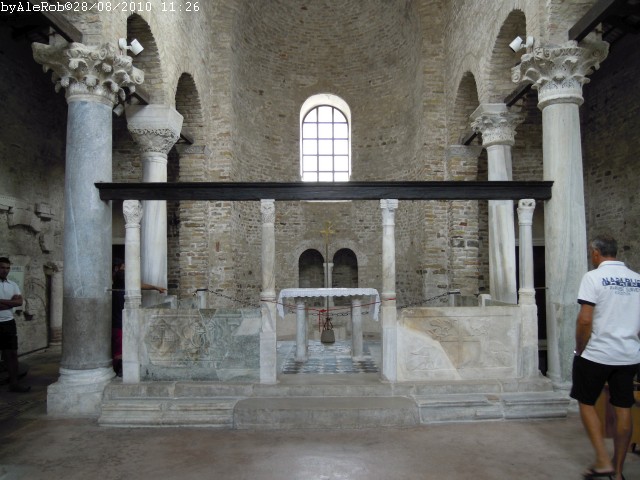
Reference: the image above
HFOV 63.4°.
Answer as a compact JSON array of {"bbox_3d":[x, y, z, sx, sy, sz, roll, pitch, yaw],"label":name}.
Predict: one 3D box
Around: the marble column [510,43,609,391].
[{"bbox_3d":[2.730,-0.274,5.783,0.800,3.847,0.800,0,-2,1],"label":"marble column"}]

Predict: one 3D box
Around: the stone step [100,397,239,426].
[{"bbox_3d":[-1.482,1.736,5.213,1.341,0.220,0.320,0,-2,1],"label":"stone step"}]

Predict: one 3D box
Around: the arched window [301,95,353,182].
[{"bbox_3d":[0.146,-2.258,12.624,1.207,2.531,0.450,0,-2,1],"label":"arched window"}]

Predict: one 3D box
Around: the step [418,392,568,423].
[{"bbox_3d":[1.768,1.748,5.415,1.541,0.212,0.395,0,-2,0],"label":"step"}]

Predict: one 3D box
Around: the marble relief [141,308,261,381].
[{"bbox_3d":[-1.280,1.123,5.546,1.275,0.781,0.109,0,-2,0],"label":"marble relief"}]

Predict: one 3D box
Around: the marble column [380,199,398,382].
[{"bbox_3d":[0.748,0.525,5.505,0.190,1.929,0.190,0,-2,1],"label":"marble column"}]

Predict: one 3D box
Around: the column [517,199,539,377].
[{"bbox_3d":[2.251,0.520,5.617,0.193,1.922,0.188,0,-2,0],"label":"column"}]

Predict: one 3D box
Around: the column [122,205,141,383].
[{"bbox_3d":[-2.018,0.539,5.538,0.190,1.930,0.190,0,-2,1],"label":"column"}]

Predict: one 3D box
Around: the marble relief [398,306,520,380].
[{"bbox_3d":[1.455,1.106,5.493,1.257,0.807,0.100,0,-2,1],"label":"marble relief"}]

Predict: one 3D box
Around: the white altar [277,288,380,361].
[{"bbox_3d":[0.120,1.107,6.901,1.275,0.909,0.771,0,-2,0],"label":"white altar"}]

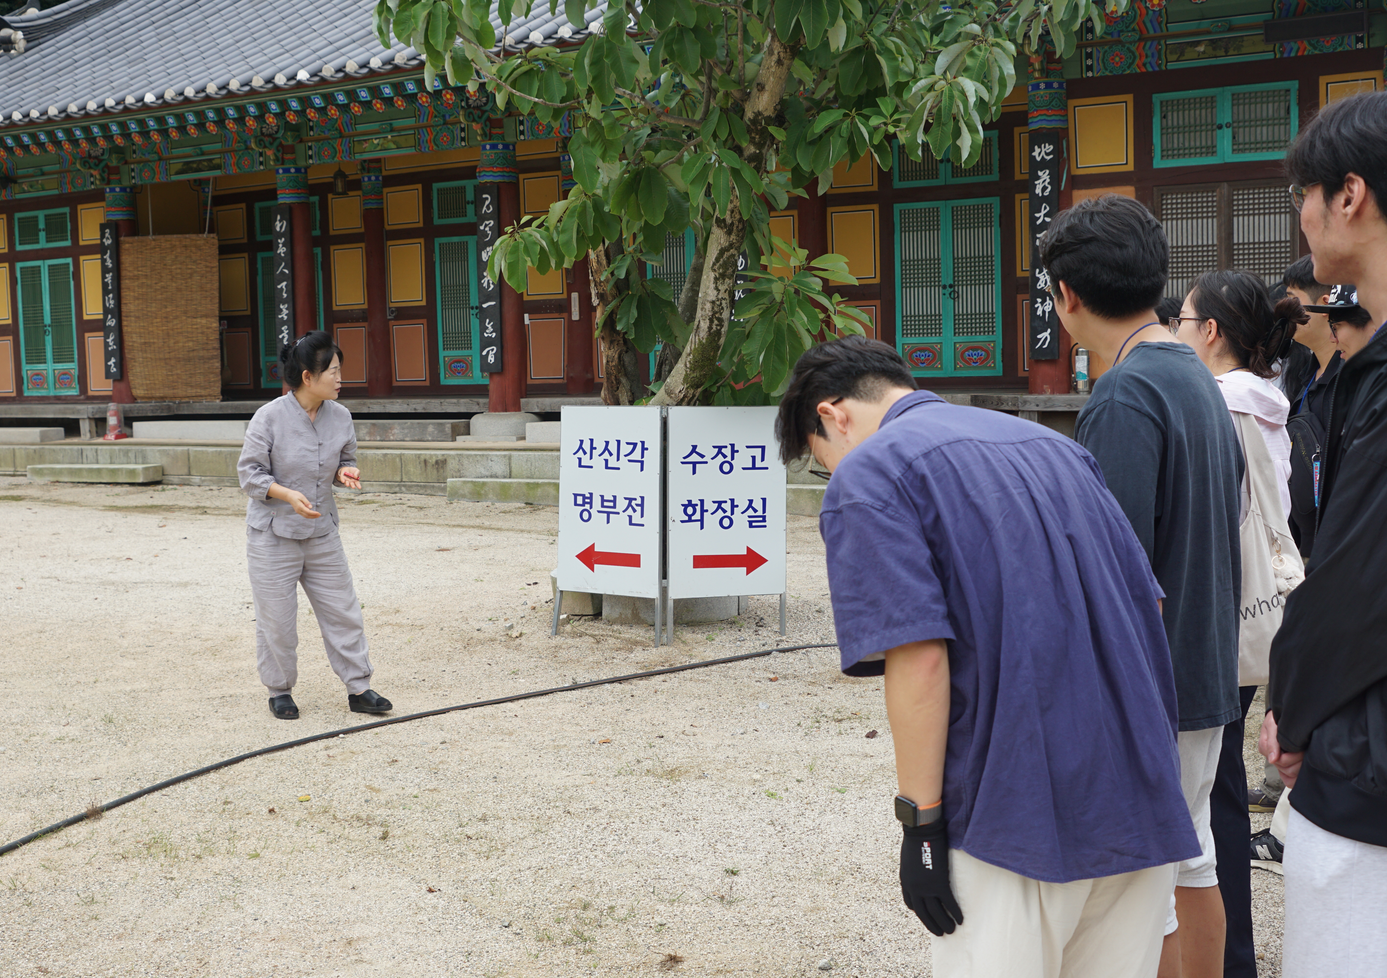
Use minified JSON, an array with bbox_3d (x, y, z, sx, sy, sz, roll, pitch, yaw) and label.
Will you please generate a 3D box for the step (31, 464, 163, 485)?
[{"bbox_3d":[-7.989,-0.198,19.585,2.120,0.200,0.380,1,5,26],"label":"step"}]

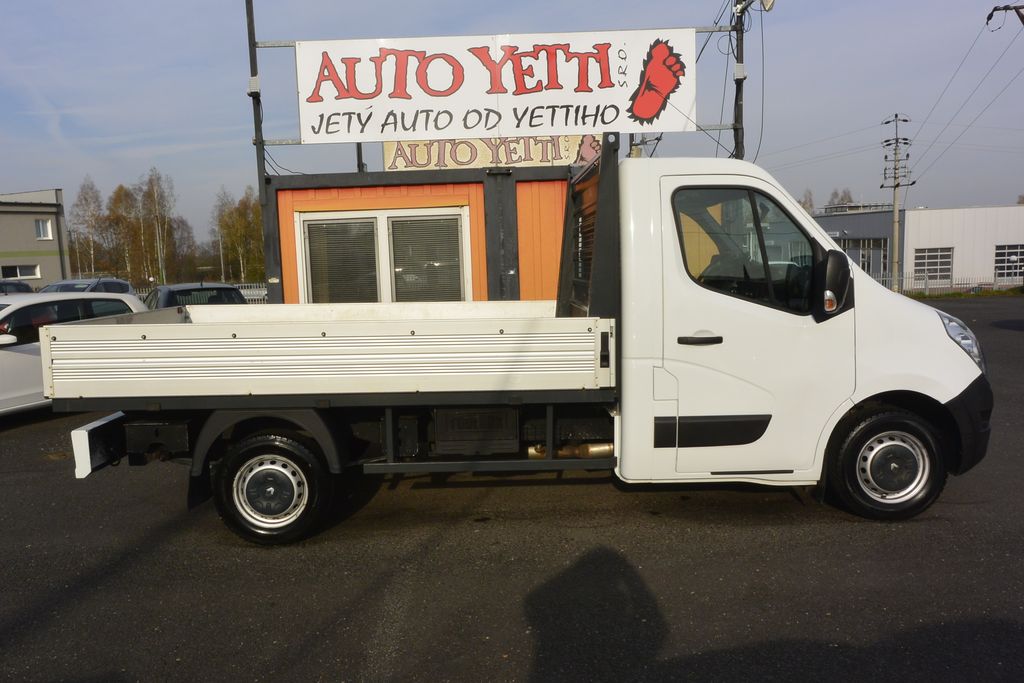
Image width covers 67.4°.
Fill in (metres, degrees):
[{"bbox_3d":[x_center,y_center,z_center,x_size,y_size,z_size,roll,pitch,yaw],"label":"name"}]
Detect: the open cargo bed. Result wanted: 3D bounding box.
[{"bbox_3d":[-1.042,-0.005,5.376,3.198,0.425,2.100,-1,6,-1],"label":"open cargo bed"}]

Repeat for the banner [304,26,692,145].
[{"bbox_3d":[-0.146,-2.555,7.710,4.000,1.000,0.040,-2,6,-1],"label":"banner"}]

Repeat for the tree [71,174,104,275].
[{"bbox_3d":[-39.587,-9.099,72.679,3.187,12.814,3.187,-2,6,0],"label":"tree"}]

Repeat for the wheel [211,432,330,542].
[{"bbox_3d":[-1.410,0.866,4.583,0.680,0.680,0.225,-2,6,-1],"label":"wheel"}]

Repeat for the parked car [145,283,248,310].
[{"bbox_3d":[-5.476,-0.207,12.837,1.770,1.460,4.200,-6,7,-31],"label":"parked car"}]

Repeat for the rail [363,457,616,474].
[{"bbox_3d":[-0.123,0.726,4.492,1.473,0.060,0.040,-1,6,-1],"label":"rail"}]

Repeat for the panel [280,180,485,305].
[{"bbox_3d":[-1.325,-0.520,8.088,2.147,2.164,0.080,-2,6,-1],"label":"panel"}]

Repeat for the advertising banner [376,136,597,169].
[{"bbox_3d":[-0.296,-3.256,13.780,4.000,1.000,0.040,-2,6,-1],"label":"advertising banner"}]

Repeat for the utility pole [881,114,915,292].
[{"bbox_3d":[22.241,-7.801,44.443,2.000,10.511,1.200,0,6,17],"label":"utility pole"}]

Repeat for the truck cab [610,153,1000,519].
[{"bbox_3d":[1.815,-0.150,5.452,2.492,2.250,2.100,-2,6,-1],"label":"truck cab"}]

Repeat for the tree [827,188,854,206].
[{"bbox_3d":[45.110,-14.594,105.674,3.828,12.722,3.828,-2,6,0],"label":"tree"}]

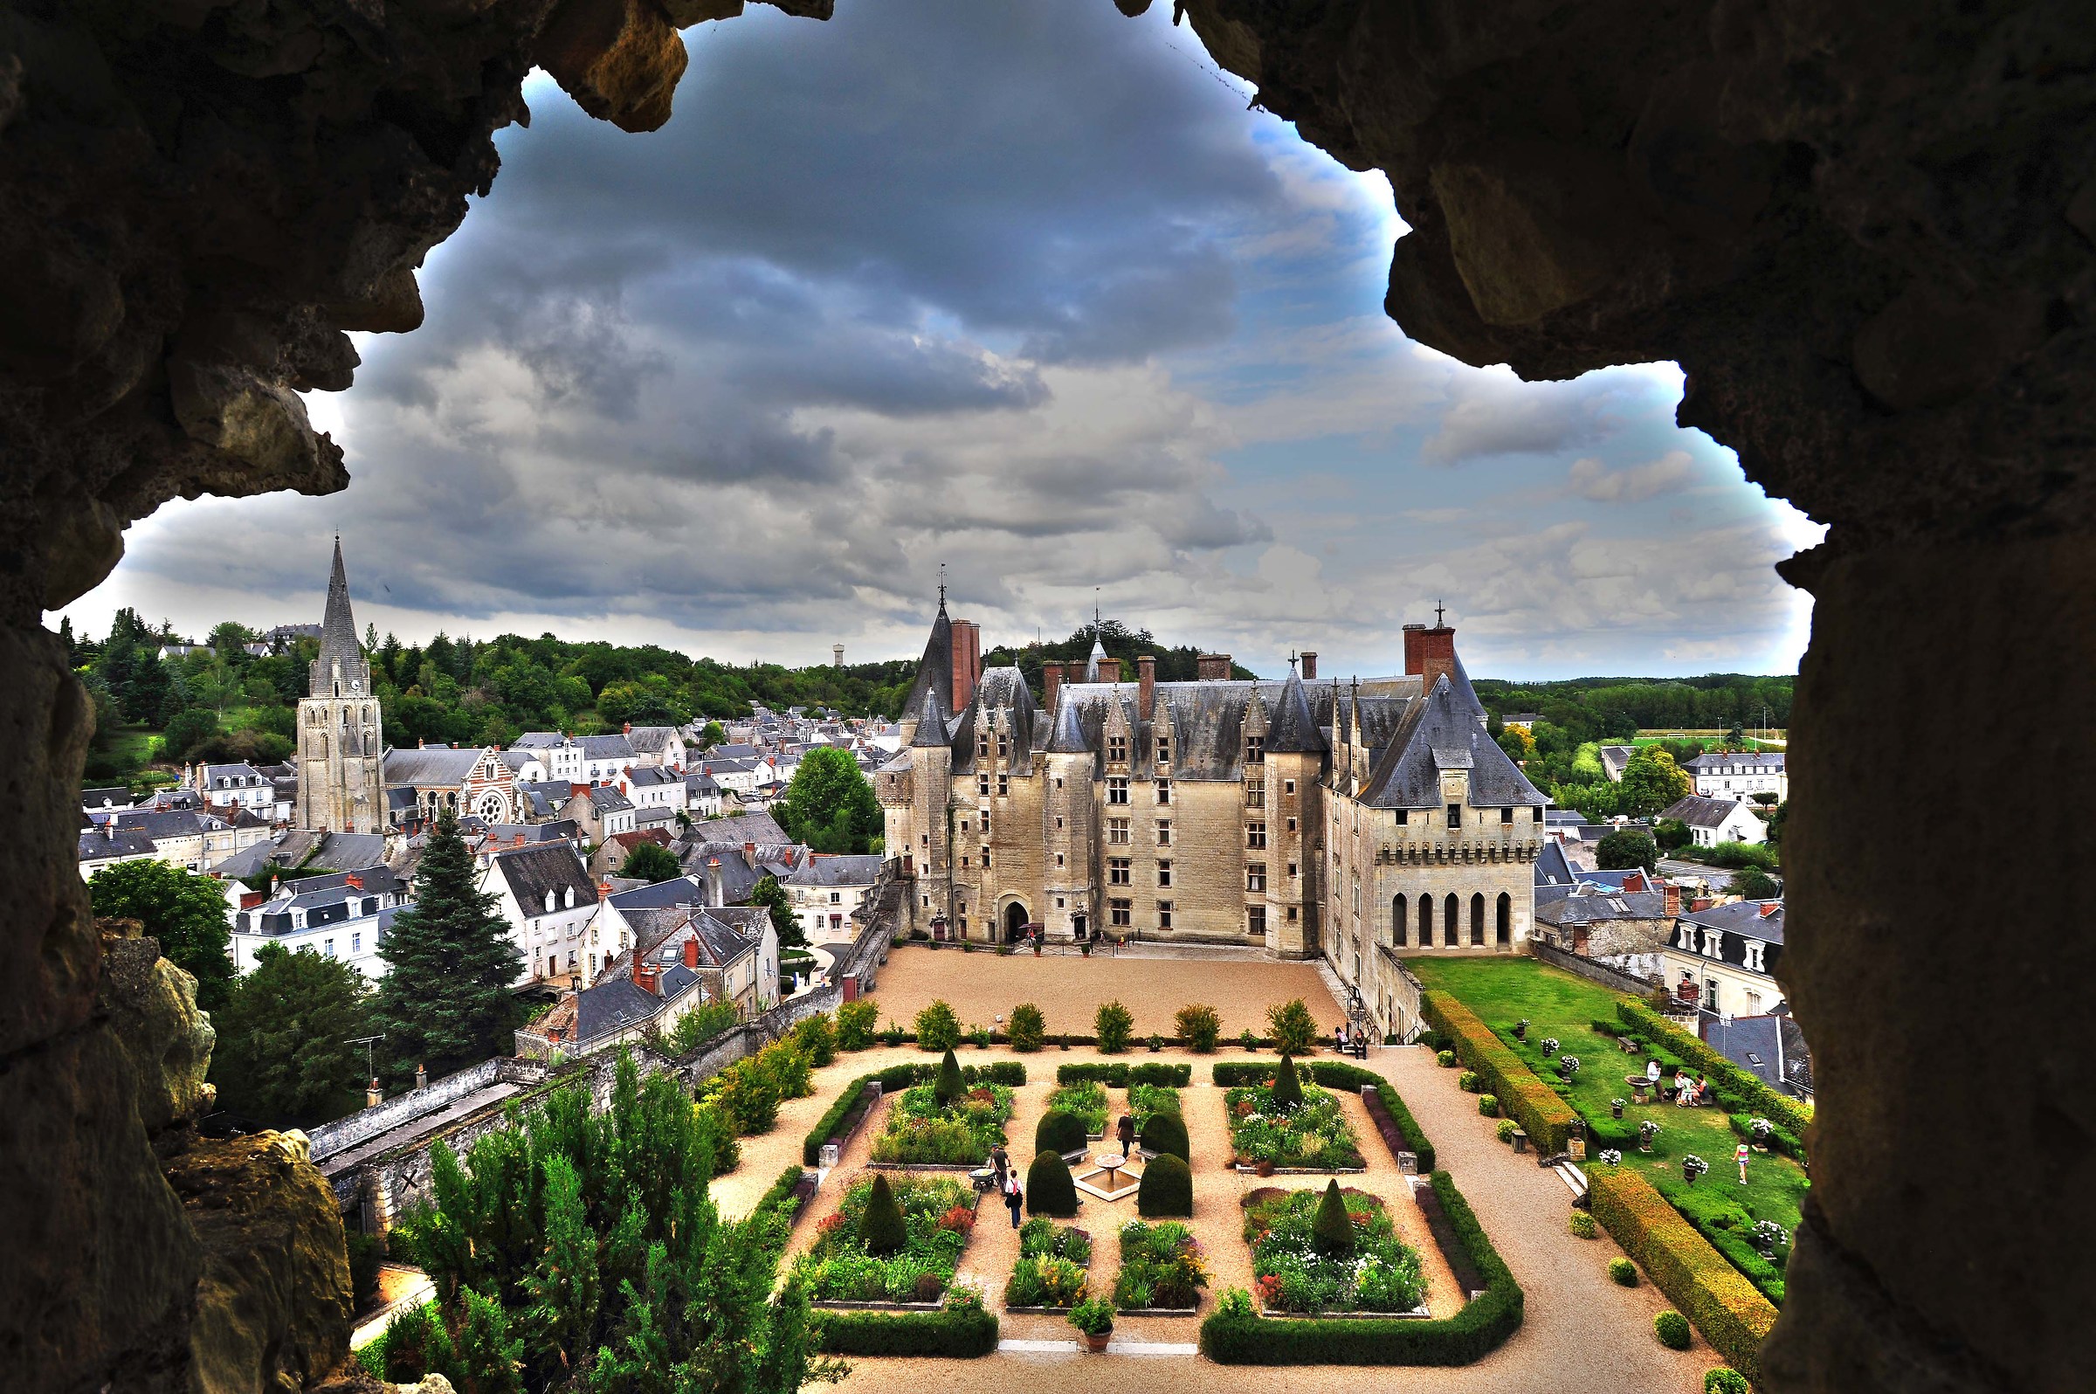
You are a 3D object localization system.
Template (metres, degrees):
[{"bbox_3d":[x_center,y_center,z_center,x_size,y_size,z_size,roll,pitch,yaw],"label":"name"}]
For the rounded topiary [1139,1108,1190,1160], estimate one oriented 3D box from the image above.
[{"bbox_3d":[4.149,15.703,41.771,1.830,1.640,1.830,-1,1,5],"label":"rounded topiary"}]

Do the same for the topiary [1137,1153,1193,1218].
[{"bbox_3d":[3.818,15.737,37.915,1.770,1.660,1.770,-1,1,5],"label":"topiary"}]

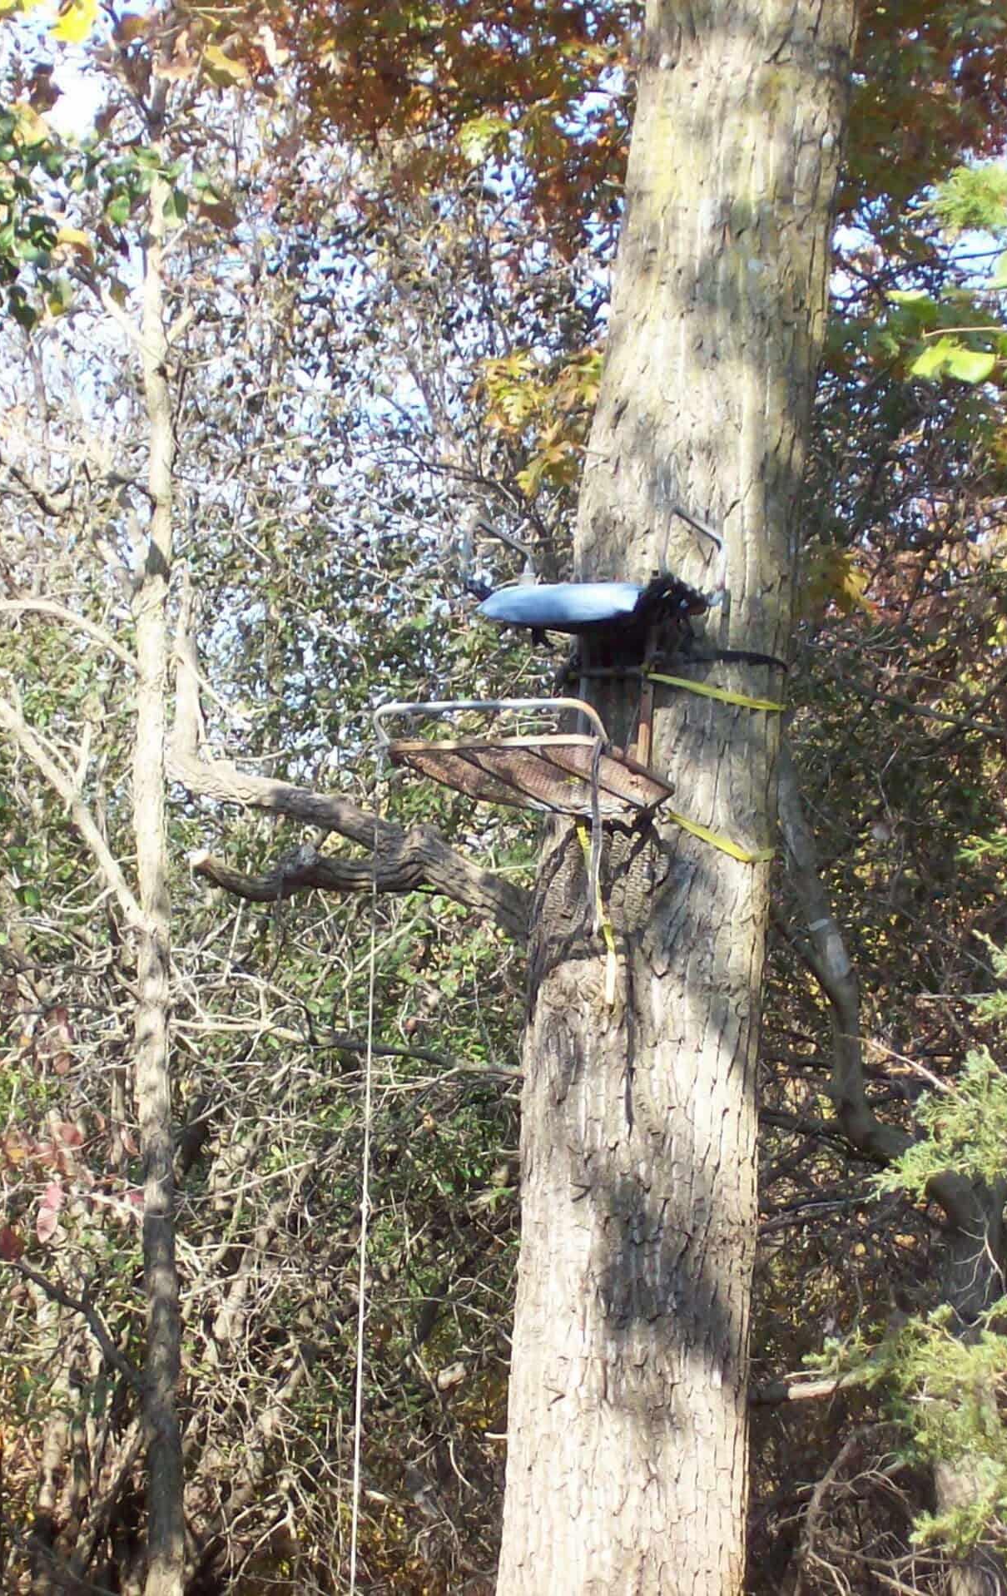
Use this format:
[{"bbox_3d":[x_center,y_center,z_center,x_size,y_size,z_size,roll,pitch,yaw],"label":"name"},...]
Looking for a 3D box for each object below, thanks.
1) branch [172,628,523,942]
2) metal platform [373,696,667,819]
[{"bbox_3d":[-0.390,-0.025,13.500,0.880,0.710,0.450,3,-11,0],"label":"branch"},{"bbox_3d":[0.100,-0.077,13.084,0.560,0.150,0.780,-2,-12,22],"label":"metal platform"}]

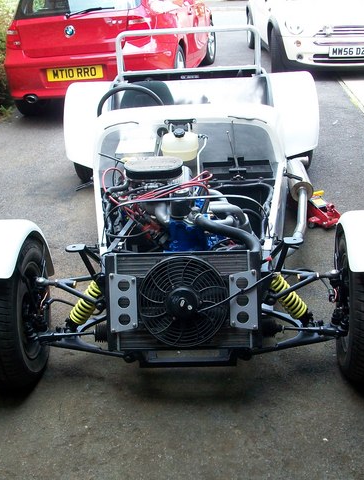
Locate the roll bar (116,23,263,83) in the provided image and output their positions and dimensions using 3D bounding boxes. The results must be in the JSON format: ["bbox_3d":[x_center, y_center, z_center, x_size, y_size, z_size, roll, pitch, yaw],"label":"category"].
[{"bbox_3d":[0.052,-1.240,4.165,0.940,0.340,0.120,-3,24,3],"label":"roll bar"}]

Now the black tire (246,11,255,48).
[{"bbox_3d":[1.161,-3.324,9.880,0.190,0.610,0.610,-3,24,2],"label":"black tire"}]

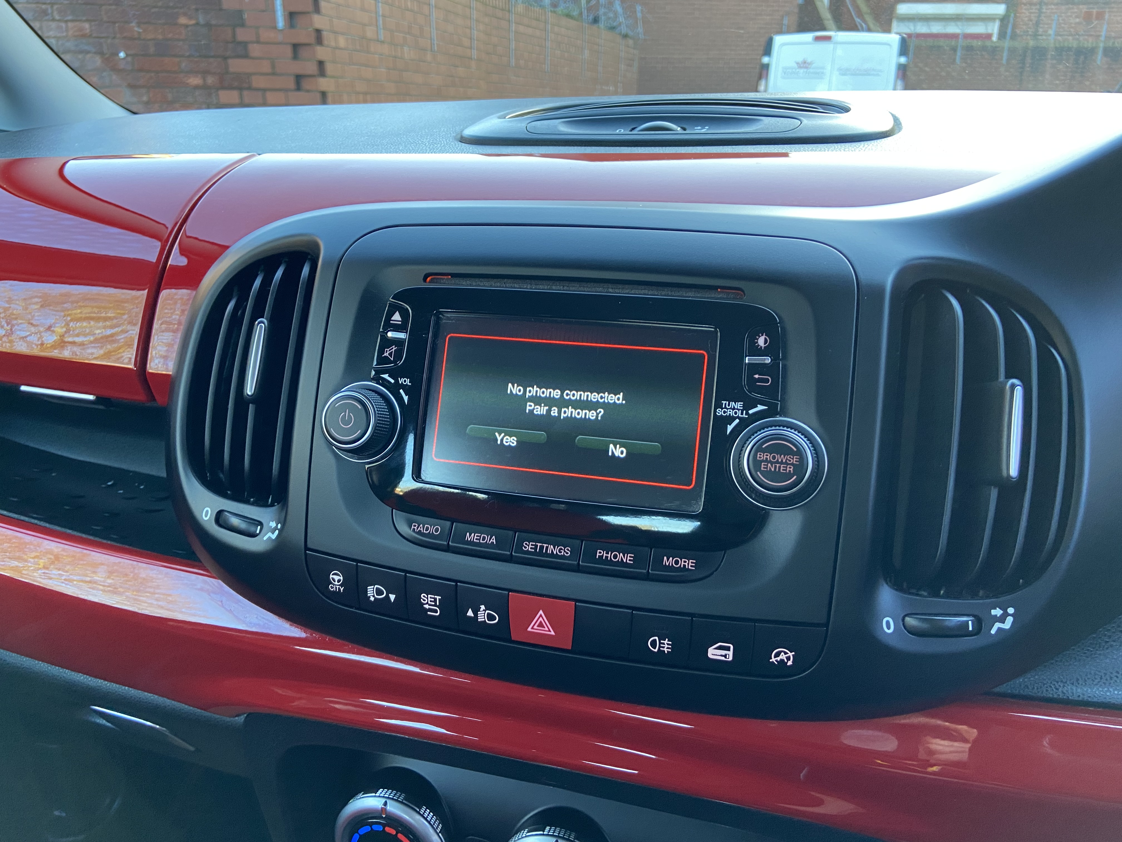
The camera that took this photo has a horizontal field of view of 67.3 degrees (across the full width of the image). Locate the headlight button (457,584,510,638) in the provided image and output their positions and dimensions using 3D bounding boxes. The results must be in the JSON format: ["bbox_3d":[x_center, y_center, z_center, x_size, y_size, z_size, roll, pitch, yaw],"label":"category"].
[{"bbox_3d":[-0.028,0.071,0.320,0.021,0.018,0.007,5,10,16],"label":"headlight button"}]

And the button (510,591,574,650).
[{"bbox_3d":[-0.007,0.075,0.317,0.026,0.017,0.009,5,-3,16],"label":"button"}]

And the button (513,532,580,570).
[{"bbox_3d":[-0.004,0.048,0.312,0.025,0.011,0.007,5,-3,16],"label":"button"}]

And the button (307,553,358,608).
[{"bbox_3d":[-0.089,0.063,0.338,0.024,0.018,0.007,5,10,16],"label":"button"}]

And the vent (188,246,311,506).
[{"bbox_3d":[-0.135,-0.019,0.372,0.056,0.111,0.029,5,-3,16],"label":"vent"}]

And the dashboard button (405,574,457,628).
[{"bbox_3d":[-0.048,0.069,0.326,0.021,0.018,0.007,5,10,16],"label":"dashboard button"}]

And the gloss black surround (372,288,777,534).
[{"bbox_3d":[0.000,-0.005,0.317,0.156,0.091,0.015,5,-3,16],"label":"gloss black surround"}]

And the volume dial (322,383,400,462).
[{"bbox_3d":[-0.080,0.000,0.331,0.032,0.032,0.017,5,-3,16],"label":"volume dial"}]

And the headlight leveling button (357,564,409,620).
[{"bbox_3d":[-0.070,0.067,0.335,0.023,0.018,0.009,5,-3,16],"label":"headlight leveling button"}]

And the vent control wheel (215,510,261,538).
[{"bbox_3d":[-0.133,0.043,0.353,0.022,0.009,0.008,5,3,16],"label":"vent control wheel"}]

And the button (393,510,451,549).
[{"bbox_3d":[-0.053,0.042,0.327,0.025,0.012,0.007,5,-3,16],"label":"button"}]

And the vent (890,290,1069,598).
[{"bbox_3d":[0.141,0.007,0.287,0.053,0.100,0.025,5,-3,16],"label":"vent"}]

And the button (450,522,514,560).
[{"bbox_3d":[-0.030,0.046,0.324,0.026,0.011,0.009,5,-3,16],"label":"button"}]

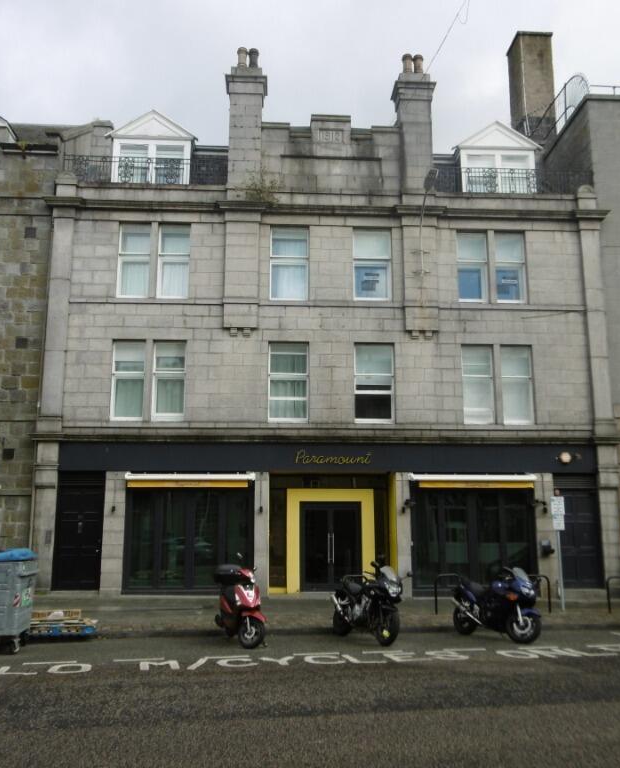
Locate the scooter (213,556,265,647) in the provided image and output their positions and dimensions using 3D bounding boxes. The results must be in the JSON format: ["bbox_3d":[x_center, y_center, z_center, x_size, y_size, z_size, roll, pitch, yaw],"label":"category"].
[{"bbox_3d":[-1.157,3.653,11.827,0.720,1.240,1.900,4,-11,-20],"label":"scooter"}]

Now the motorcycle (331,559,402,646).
[{"bbox_3d":[0.894,3.651,11.928,0.790,1.260,2.100,5,-12,-26],"label":"motorcycle"}]

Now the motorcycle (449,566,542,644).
[{"bbox_3d":[3.094,3.695,12.005,0.750,1.180,2.090,6,-12,-31],"label":"motorcycle"}]

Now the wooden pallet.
[{"bbox_3d":[-4.276,4.175,12.466,1.020,0.300,1.200,2,-11,-10],"label":"wooden pallet"}]

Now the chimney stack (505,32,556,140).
[{"bbox_3d":[7.436,-9.564,23.728,1.130,4.100,1.100,0,-11,-3],"label":"chimney stack"}]

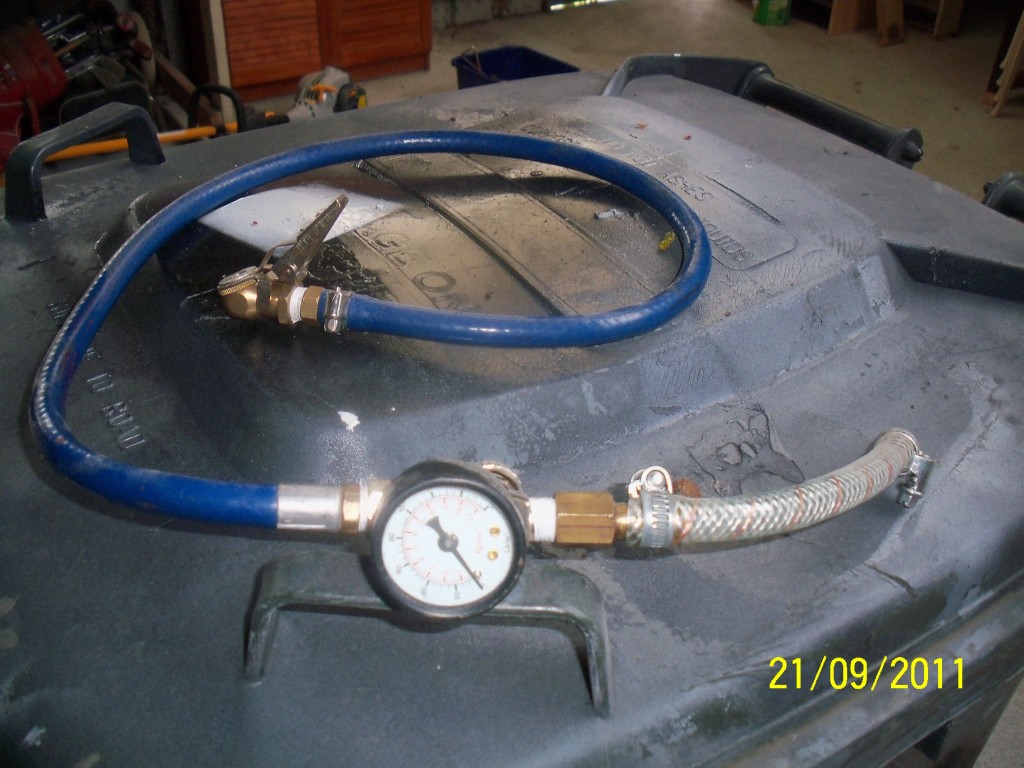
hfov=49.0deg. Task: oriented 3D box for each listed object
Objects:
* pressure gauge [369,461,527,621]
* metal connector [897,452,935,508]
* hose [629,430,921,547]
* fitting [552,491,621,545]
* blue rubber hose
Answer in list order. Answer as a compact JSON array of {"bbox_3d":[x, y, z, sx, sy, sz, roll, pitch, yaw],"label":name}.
[{"bbox_3d":[-0.019,0.044,0.336,0.043,0.043,0.030,3,9,-3],"label":"pressure gauge"},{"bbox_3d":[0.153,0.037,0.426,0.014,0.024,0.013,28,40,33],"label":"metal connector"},{"bbox_3d":[0.099,0.037,0.389,0.149,0.034,0.033,-19,38,-31],"label":"hose"},{"bbox_3d":[0.023,0.043,0.358,0.020,0.018,0.018,2,32,-2],"label":"fitting"},{"bbox_3d":[-0.069,-0.058,0.532,0.262,0.042,0.370,26,39,31],"label":"blue rubber hose"}]

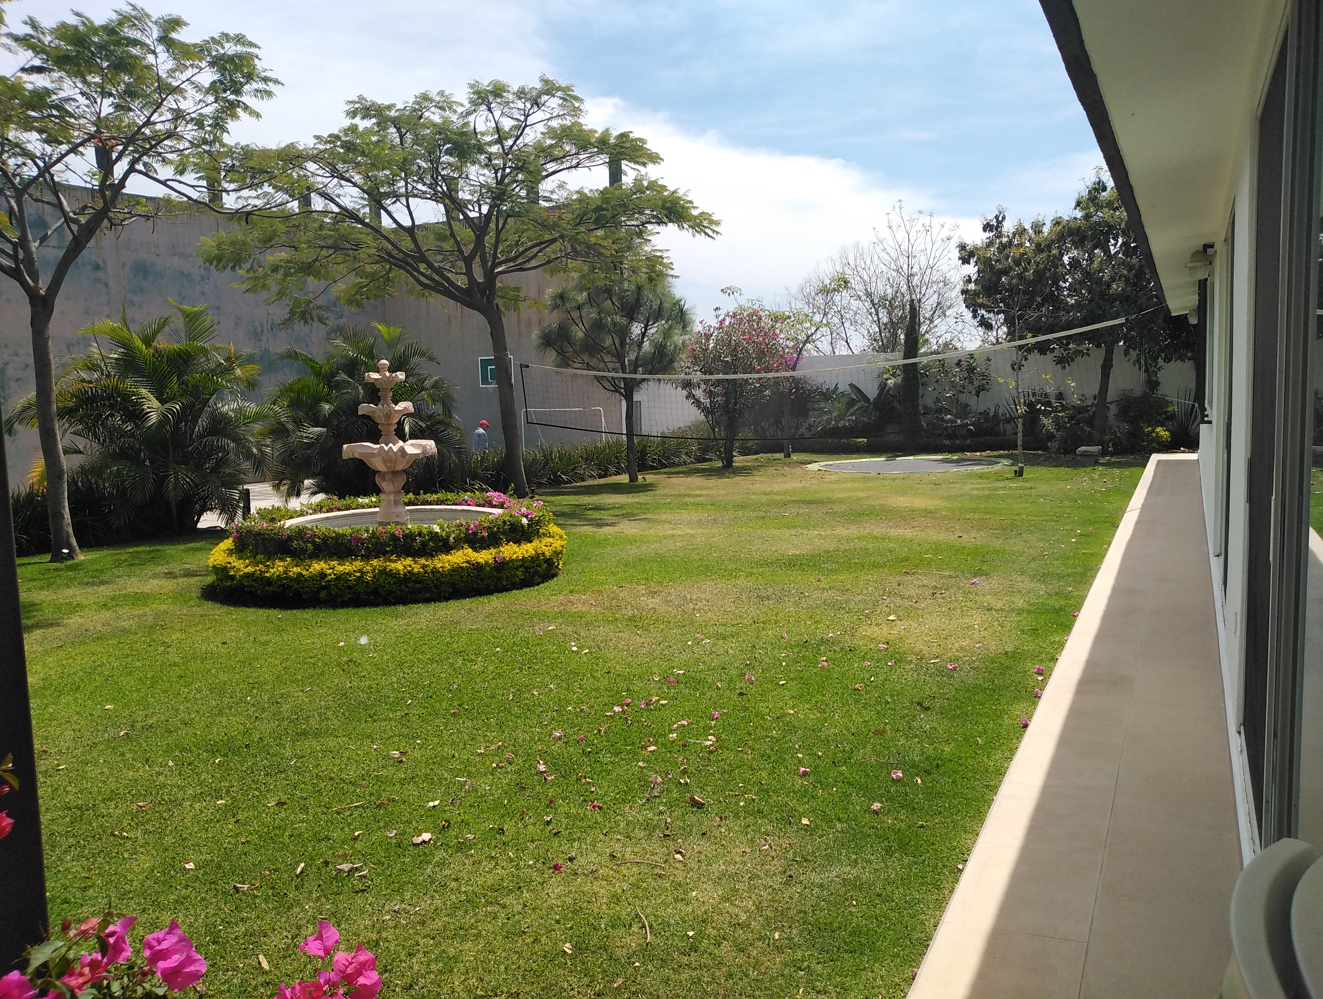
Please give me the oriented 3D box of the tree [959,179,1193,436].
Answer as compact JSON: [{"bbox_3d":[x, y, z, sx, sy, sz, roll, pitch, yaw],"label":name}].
[{"bbox_3d":[9.329,-4.162,22.066,5.000,6.270,4.800,0,7,23],"label":"tree"}]

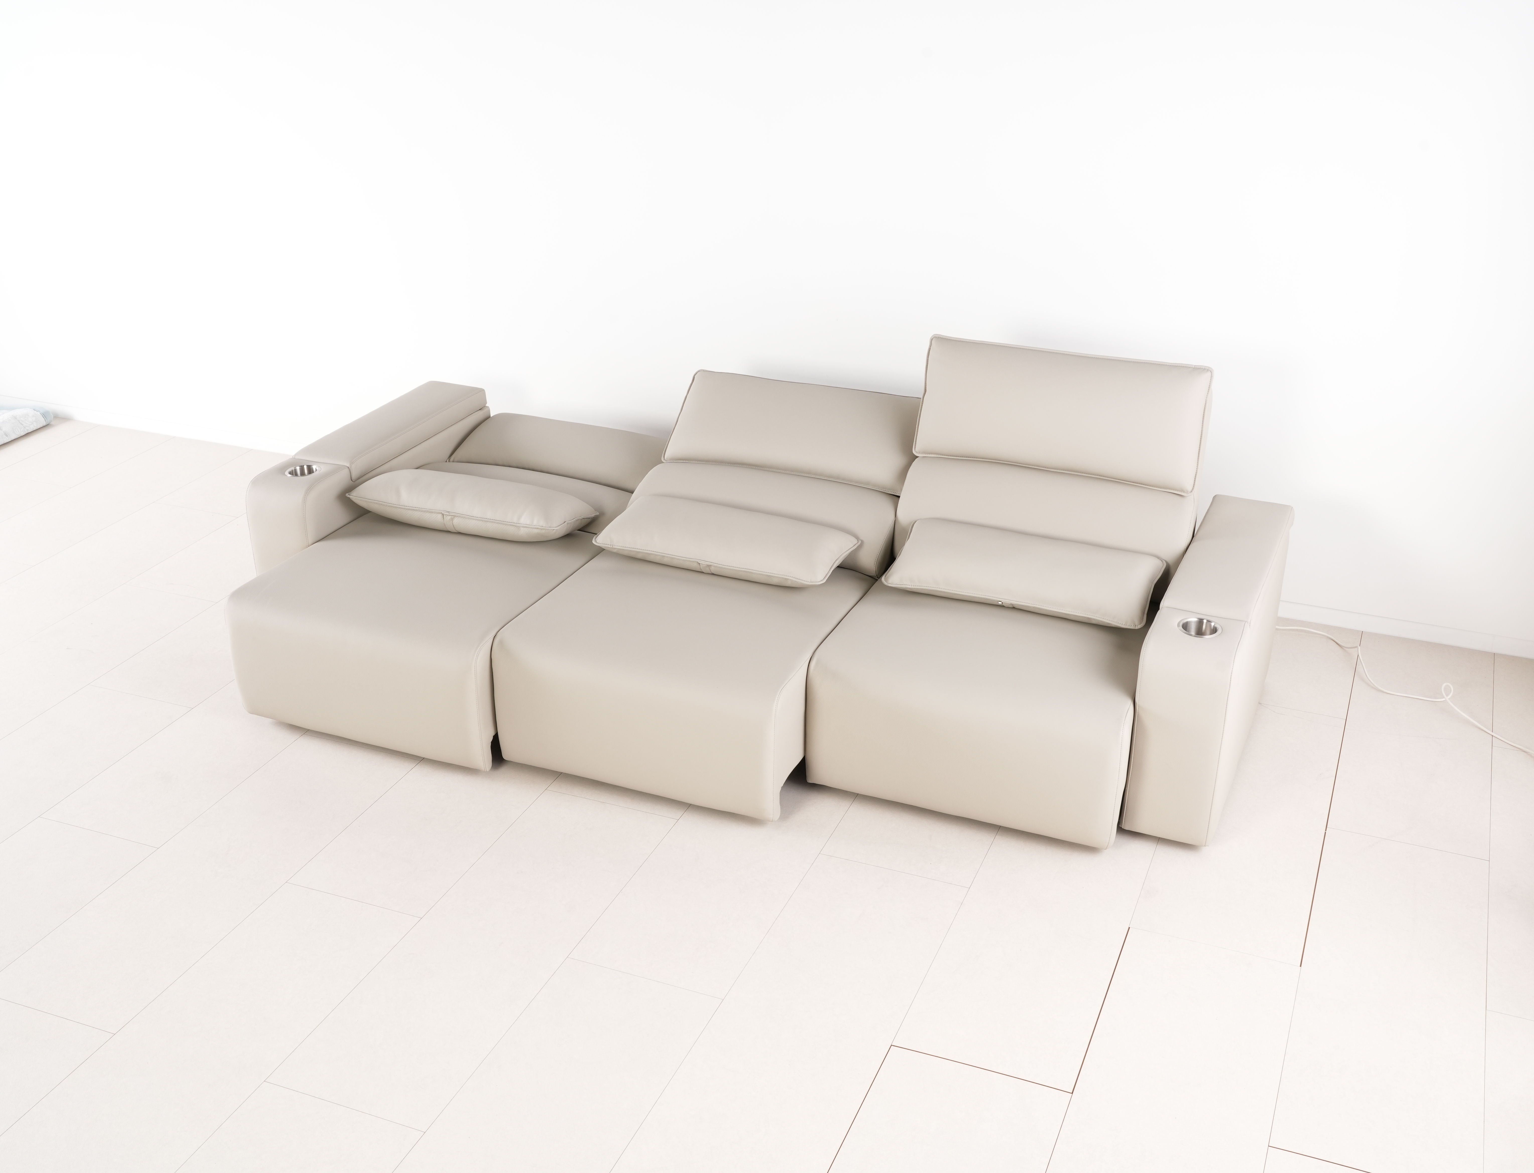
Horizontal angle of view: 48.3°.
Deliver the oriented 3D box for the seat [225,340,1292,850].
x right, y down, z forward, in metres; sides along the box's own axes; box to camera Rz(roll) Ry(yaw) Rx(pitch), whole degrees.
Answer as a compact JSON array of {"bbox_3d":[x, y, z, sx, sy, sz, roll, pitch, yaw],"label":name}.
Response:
[{"bbox_3d":[-0.096,-0.136,4.742,2.831,0.974,1.402,10,27,21],"label":"seat"}]

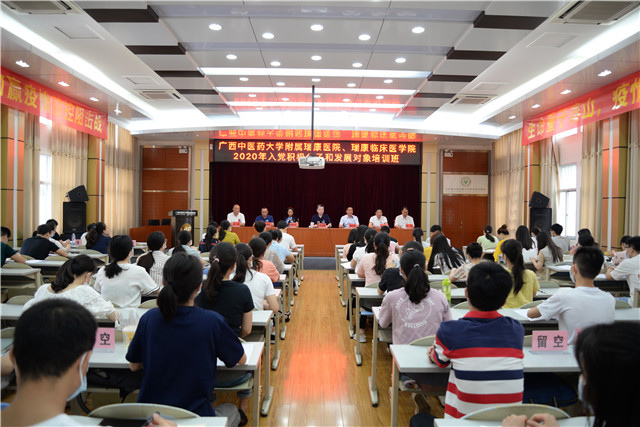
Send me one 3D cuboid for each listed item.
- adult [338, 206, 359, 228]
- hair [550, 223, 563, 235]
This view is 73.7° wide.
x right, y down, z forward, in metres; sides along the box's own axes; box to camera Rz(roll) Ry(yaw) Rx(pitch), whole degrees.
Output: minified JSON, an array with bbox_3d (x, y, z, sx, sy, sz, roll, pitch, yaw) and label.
[{"bbox_3d":[0.844,0.522,12.214,0.540,1.330,0.650,1,0,-1],"label":"adult"},{"bbox_3d":[4.416,0.285,7.950,0.190,0.200,0.220,1,0,-21],"label":"hair"}]

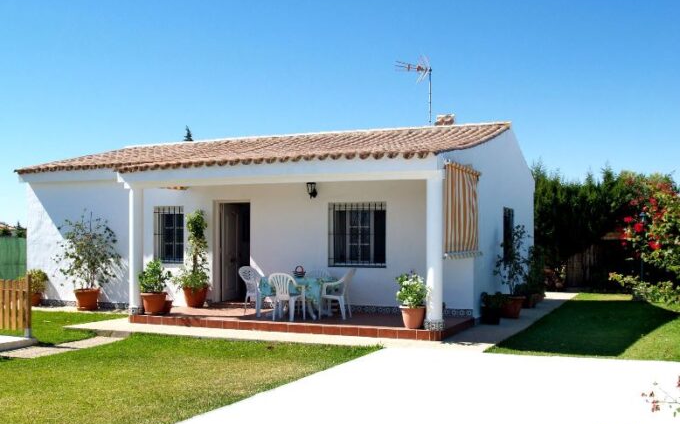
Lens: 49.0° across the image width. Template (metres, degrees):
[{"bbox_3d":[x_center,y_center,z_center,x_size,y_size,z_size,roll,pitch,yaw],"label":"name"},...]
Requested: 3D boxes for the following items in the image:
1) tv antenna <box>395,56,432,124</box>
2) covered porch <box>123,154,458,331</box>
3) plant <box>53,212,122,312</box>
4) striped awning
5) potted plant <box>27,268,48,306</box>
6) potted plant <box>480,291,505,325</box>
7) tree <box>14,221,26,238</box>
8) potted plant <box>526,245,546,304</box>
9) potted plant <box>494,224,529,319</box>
[{"bbox_3d":[1.784,-2.766,17.222,0.850,1.654,0.500,1,-2,-23],"label":"tv antenna"},{"bbox_3d":[-0.811,0.591,13.316,6.100,2.820,2.200,-1,-2,24],"label":"covered porch"},{"bbox_3d":[-5.496,1.068,16.068,1.270,2.060,1.050,-1,-2,24],"label":"plant"},{"bbox_3d":[2.077,-0.008,12.319,0.130,1.460,2.150,-1,-2,24],"label":"striped awning"},{"bbox_3d":[-6.911,1.702,17.038,0.550,0.860,0.550,-1,-2,24],"label":"potted plant"},{"bbox_3d":[2.717,1.694,13.358,0.420,0.600,0.420,-1,-2,24],"label":"potted plant"},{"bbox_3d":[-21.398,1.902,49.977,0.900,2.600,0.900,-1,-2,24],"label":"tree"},{"bbox_3d":[4.611,1.454,17.632,0.550,1.340,0.550,-1,-2,24],"label":"potted plant"},{"bbox_3d":[3.266,1.111,14.255,0.650,1.820,0.650,-1,-2,24],"label":"potted plant"}]

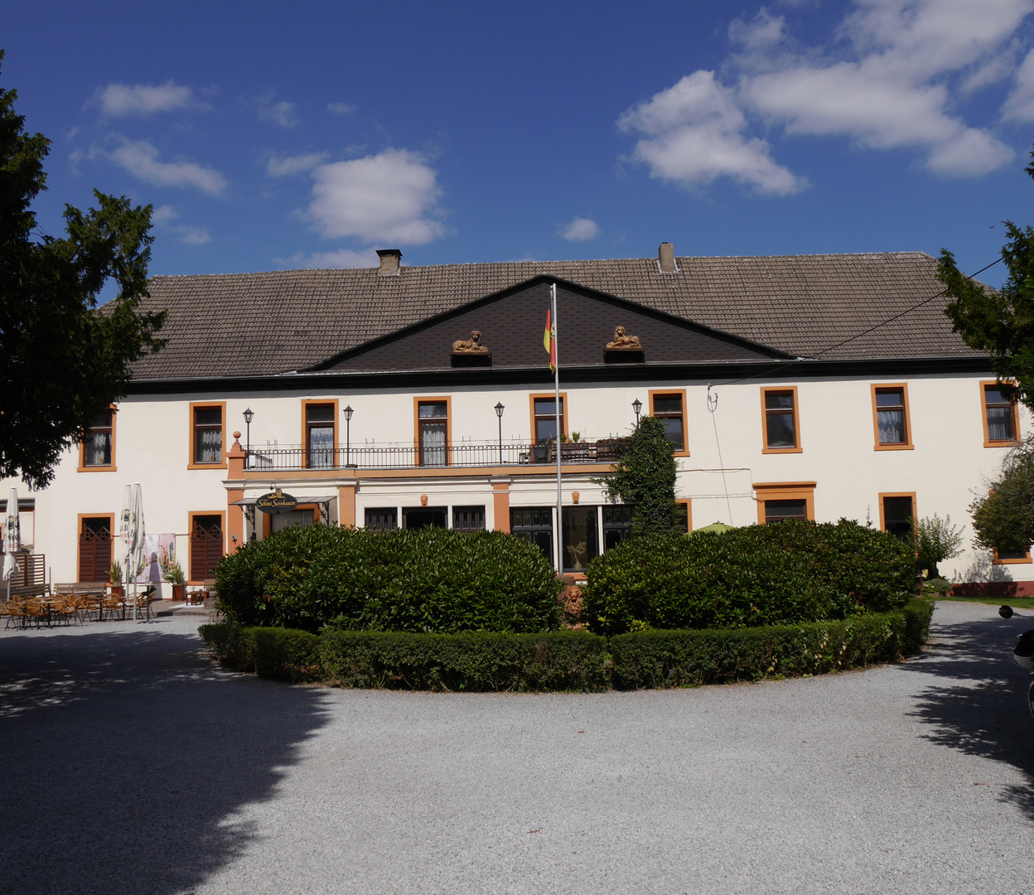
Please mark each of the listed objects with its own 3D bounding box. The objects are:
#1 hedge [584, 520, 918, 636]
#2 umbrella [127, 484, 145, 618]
[{"bbox_3d":[3.693,2.169,15.346,5.350,2.000,4.000,-1,-6,0],"label":"hedge"},{"bbox_3d":[-11.001,3.028,27.867,0.450,3.960,0.450,-1,-6,0],"label":"umbrella"}]

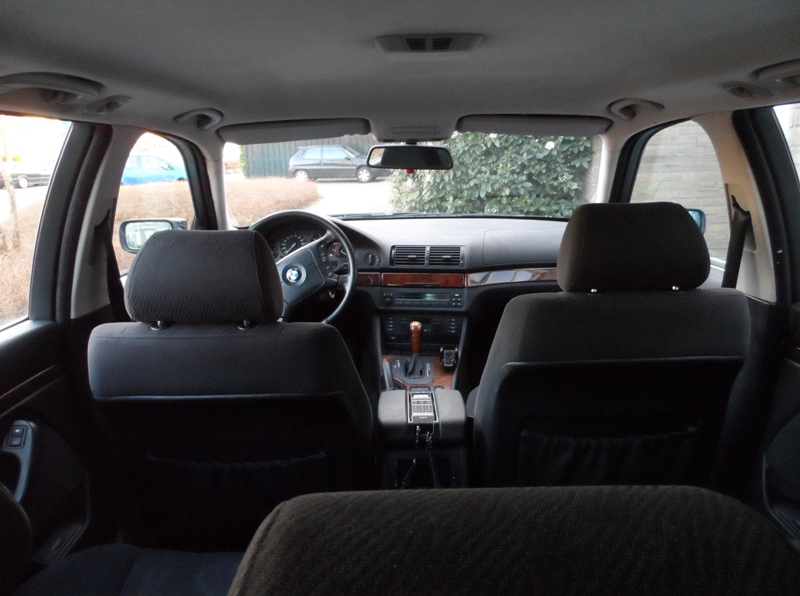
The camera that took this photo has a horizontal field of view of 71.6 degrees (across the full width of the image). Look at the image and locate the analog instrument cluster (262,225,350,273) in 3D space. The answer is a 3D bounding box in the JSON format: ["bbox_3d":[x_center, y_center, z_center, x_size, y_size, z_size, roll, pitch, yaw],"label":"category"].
[{"bbox_3d":[-0.337,-0.179,2.030,0.340,0.150,0.070,-1,-5,2],"label":"analog instrument cluster"}]

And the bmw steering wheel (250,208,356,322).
[{"bbox_3d":[-0.333,-0.086,1.810,0.390,0.390,0.110,-1,-9,2],"label":"bmw steering wheel"}]

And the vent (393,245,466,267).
[{"bbox_3d":[0.099,-0.149,1.975,0.260,0.085,0.060,0,0,5],"label":"vent"}]

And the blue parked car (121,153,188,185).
[{"bbox_3d":[-8.786,-4.296,19.296,3.950,1.460,1.680,-1,15,3],"label":"blue parked car"}]

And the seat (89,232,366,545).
[{"bbox_3d":[-0.317,0.247,1.366,0.530,0.920,0.820,-1,15,2],"label":"seat"}]

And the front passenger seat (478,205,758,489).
[{"bbox_3d":[0.434,0.193,1.411,0.530,0.920,0.820,-1,15,2],"label":"front passenger seat"}]

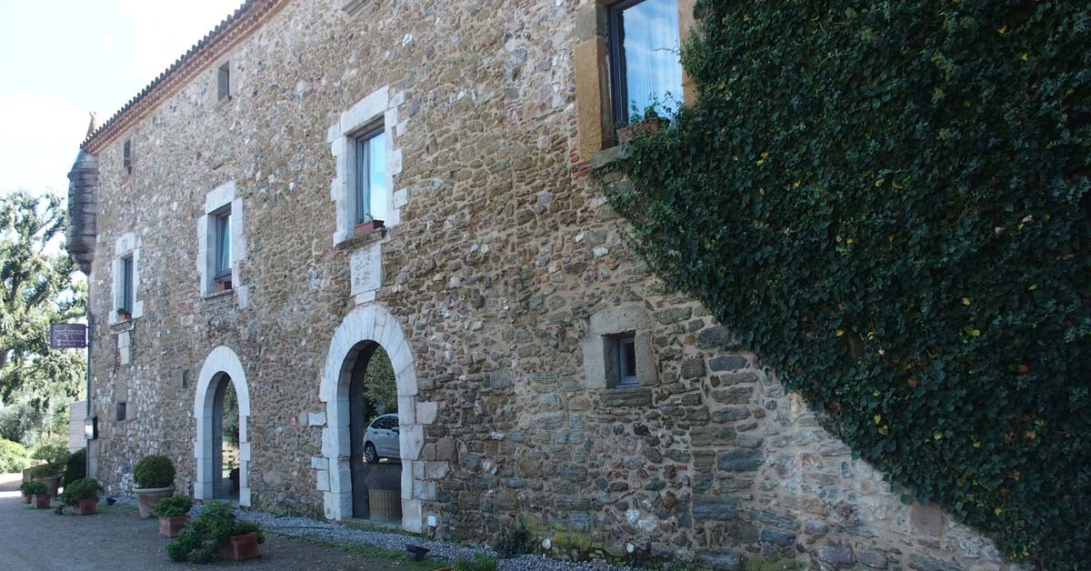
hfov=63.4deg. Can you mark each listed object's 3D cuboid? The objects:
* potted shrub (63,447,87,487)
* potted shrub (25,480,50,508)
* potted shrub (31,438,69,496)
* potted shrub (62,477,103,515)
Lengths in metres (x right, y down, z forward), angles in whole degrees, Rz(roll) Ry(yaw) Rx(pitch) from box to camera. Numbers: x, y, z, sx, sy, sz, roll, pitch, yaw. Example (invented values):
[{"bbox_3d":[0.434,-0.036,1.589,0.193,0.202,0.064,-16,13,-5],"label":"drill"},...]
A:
[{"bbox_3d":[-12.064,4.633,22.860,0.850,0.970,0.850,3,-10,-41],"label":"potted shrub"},{"bbox_3d":[-9.706,4.008,16.918,0.340,0.460,0.680,3,-10,-41],"label":"potted shrub"},{"bbox_3d":[-10.970,4.051,19.509,0.780,1.220,0.780,4,-10,-42],"label":"potted shrub"},{"bbox_3d":[-8.208,3.729,15.694,0.550,0.640,0.720,4,-10,-42],"label":"potted shrub"}]

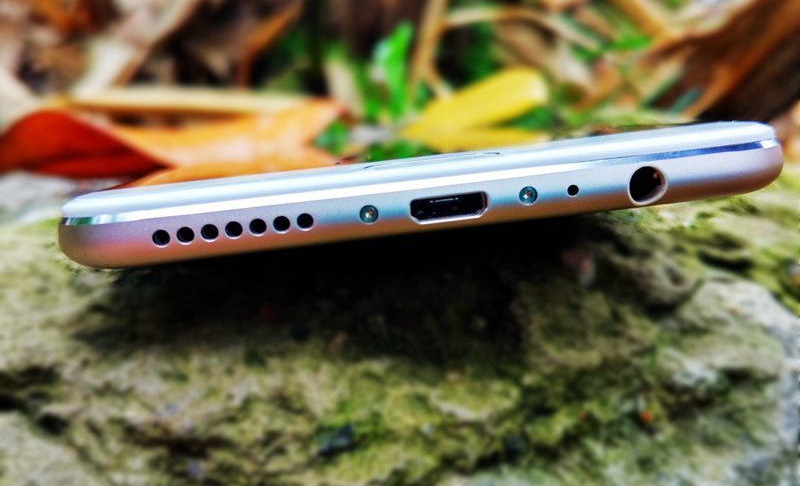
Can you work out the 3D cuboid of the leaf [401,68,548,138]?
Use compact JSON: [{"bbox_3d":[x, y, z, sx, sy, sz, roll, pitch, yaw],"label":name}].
[{"bbox_3d":[0.029,-0.054,0.265,0.056,0.014,0.027,-22,16,-7],"label":"leaf"}]

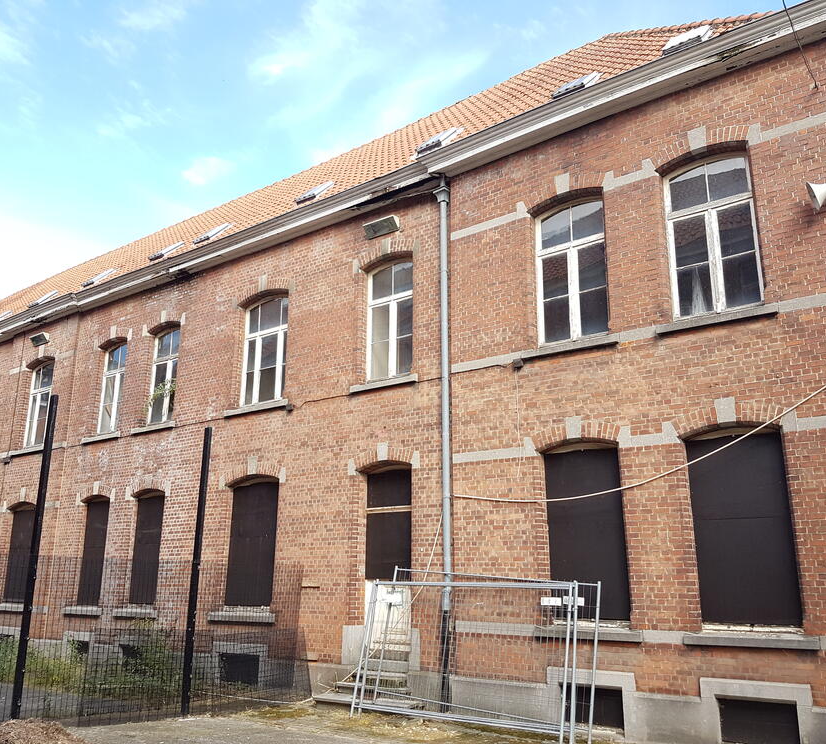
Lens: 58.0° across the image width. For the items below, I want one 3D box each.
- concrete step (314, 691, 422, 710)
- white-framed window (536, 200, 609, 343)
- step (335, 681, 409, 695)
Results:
[{"bbox_3d":[-0.677,5.228,11.836,1.750,0.100,0.580,-11,-19,34],"label":"concrete step"},{"bbox_3d":[2.353,-1.481,10.978,1.170,2.143,0.120,-11,-19,35],"label":"white-framed window"},{"bbox_3d":[-0.508,4.709,11.048,1.335,0.103,0.340,-11,-19,35],"label":"step"}]

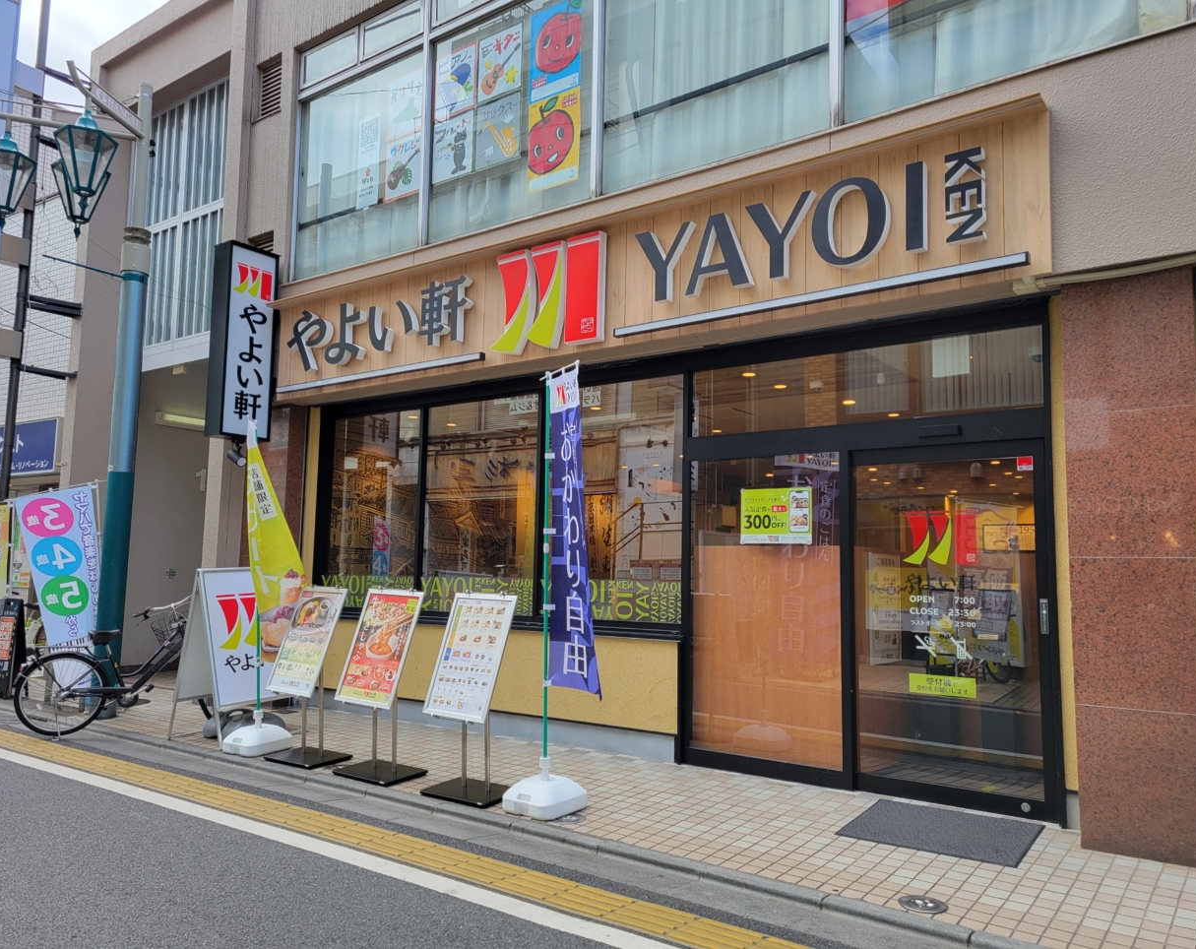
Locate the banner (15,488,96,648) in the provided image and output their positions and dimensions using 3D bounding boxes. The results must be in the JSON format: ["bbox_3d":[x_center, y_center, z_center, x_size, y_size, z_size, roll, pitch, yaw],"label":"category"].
[{"bbox_3d":[-4.928,1.070,8.750,0.660,1.850,0.150,4,-6,-29],"label":"banner"}]

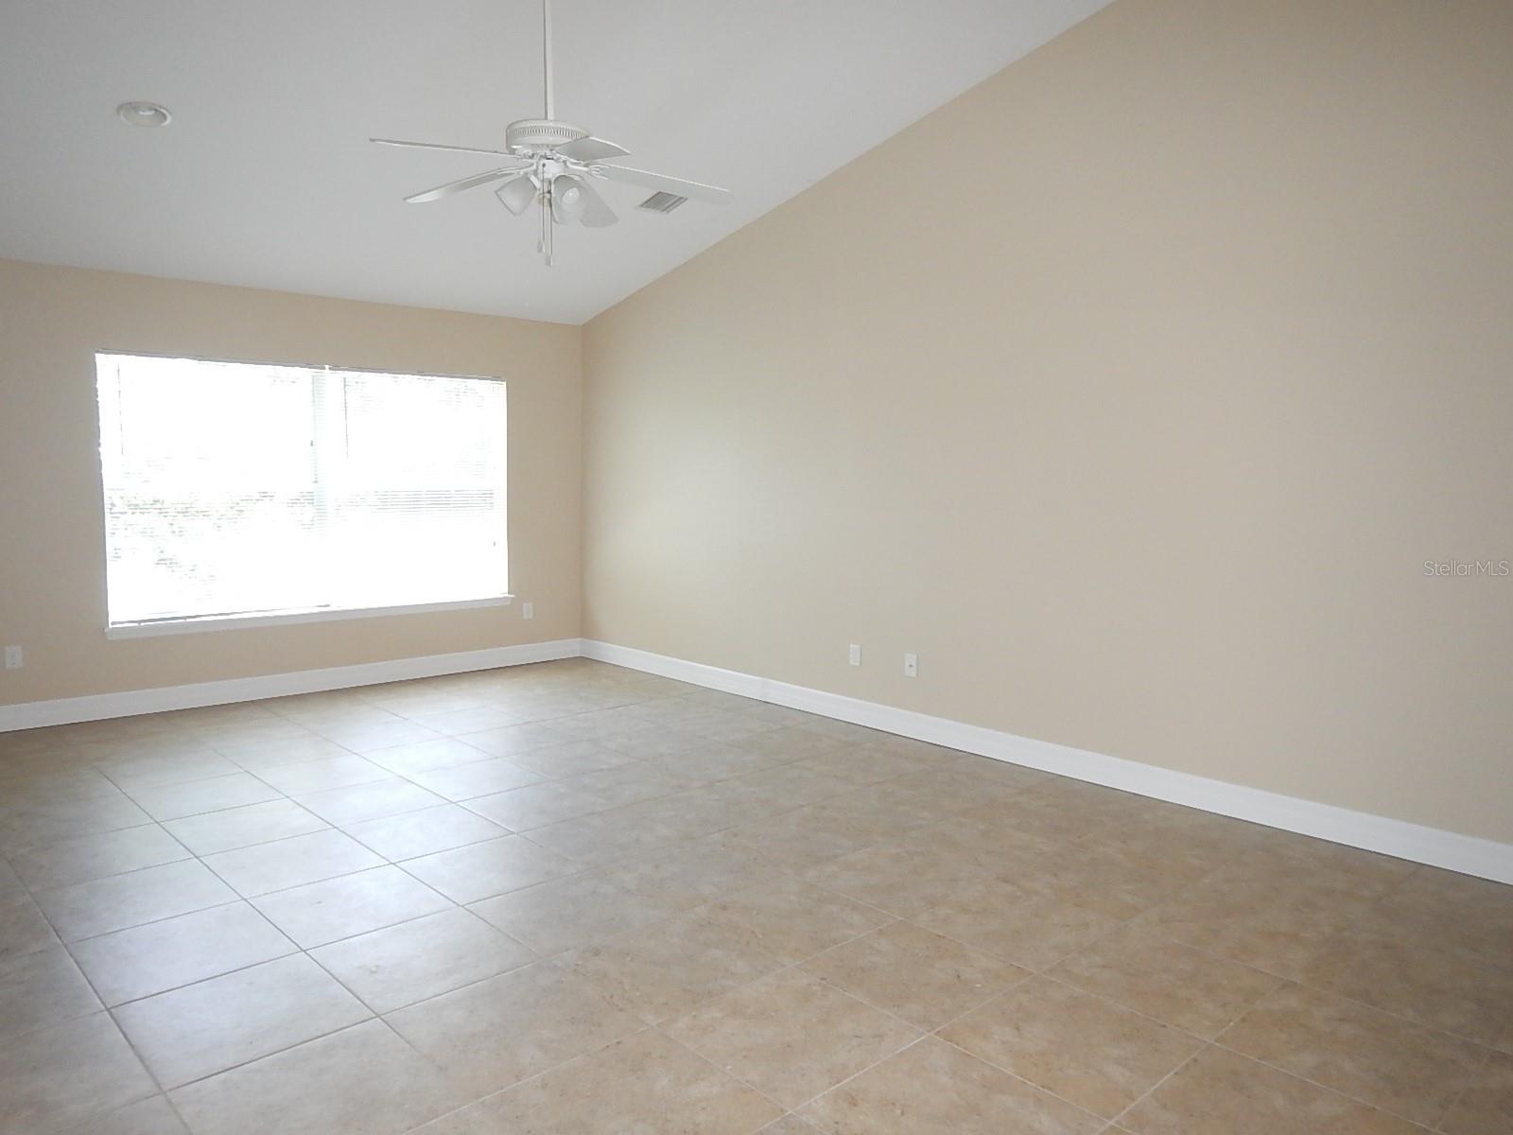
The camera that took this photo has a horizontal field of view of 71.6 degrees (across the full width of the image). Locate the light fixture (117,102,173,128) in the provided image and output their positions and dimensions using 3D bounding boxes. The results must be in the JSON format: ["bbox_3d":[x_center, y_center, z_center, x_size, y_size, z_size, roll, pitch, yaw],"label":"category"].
[{"bbox_3d":[-2.574,-1.907,4.413,0.200,0.040,0.200,-4,-7,-43],"label":"light fixture"}]

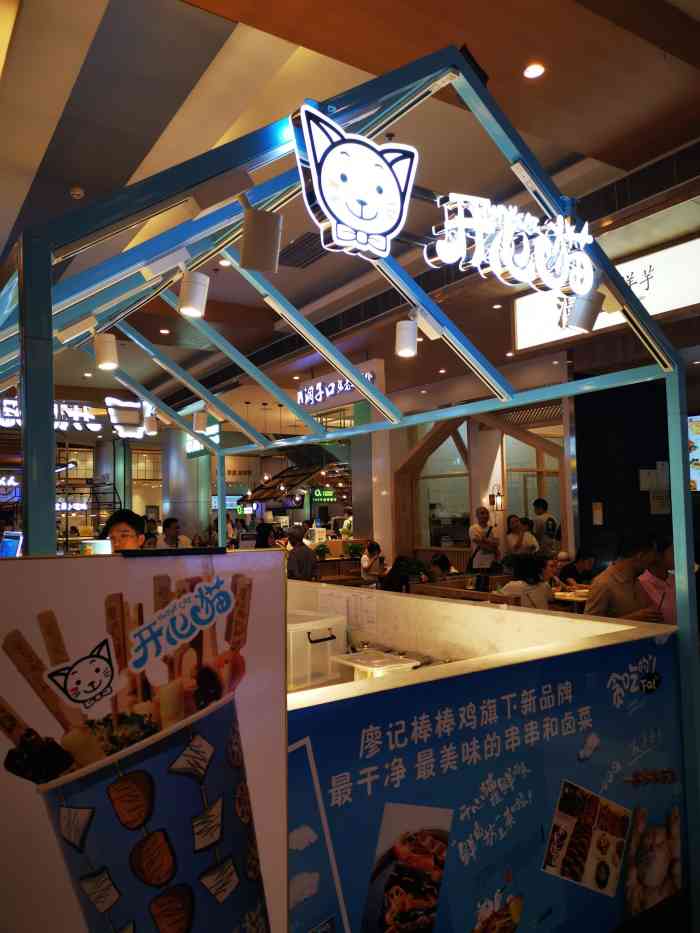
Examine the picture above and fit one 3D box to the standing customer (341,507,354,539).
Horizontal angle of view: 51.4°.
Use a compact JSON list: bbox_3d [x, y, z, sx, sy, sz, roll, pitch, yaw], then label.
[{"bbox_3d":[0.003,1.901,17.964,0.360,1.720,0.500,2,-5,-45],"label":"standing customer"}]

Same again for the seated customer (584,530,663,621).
[{"bbox_3d":[2.047,1.228,5.376,0.720,1.360,0.520,0,-4,-22],"label":"seated customer"}]

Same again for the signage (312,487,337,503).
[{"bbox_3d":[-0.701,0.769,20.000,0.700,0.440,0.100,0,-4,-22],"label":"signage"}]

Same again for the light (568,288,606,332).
[{"bbox_3d":[0.779,-0.516,2.392,0.084,0.137,0.084,18,3,-1],"label":"light"}]

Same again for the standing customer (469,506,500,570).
[{"bbox_3d":[2.045,1.437,10.970,0.500,1.650,0.320,-1,-4,-6],"label":"standing customer"}]

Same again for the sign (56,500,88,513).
[{"bbox_3d":[-8.388,1.224,22.000,1.000,0.260,0.080,1,-4,-31],"label":"sign"}]

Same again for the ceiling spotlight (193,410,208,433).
[{"bbox_3d":[-0.978,-0.289,4.777,0.085,0.140,0.085,1,-4,-35],"label":"ceiling spotlight"}]

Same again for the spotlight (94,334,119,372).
[{"bbox_3d":[-0.993,-0.470,2.973,0.084,0.140,0.084,0,-14,-35],"label":"spotlight"}]

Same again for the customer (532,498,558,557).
[{"bbox_3d":[3.023,1.373,11.166,0.480,1.750,0.300,0,-4,-17],"label":"customer"}]

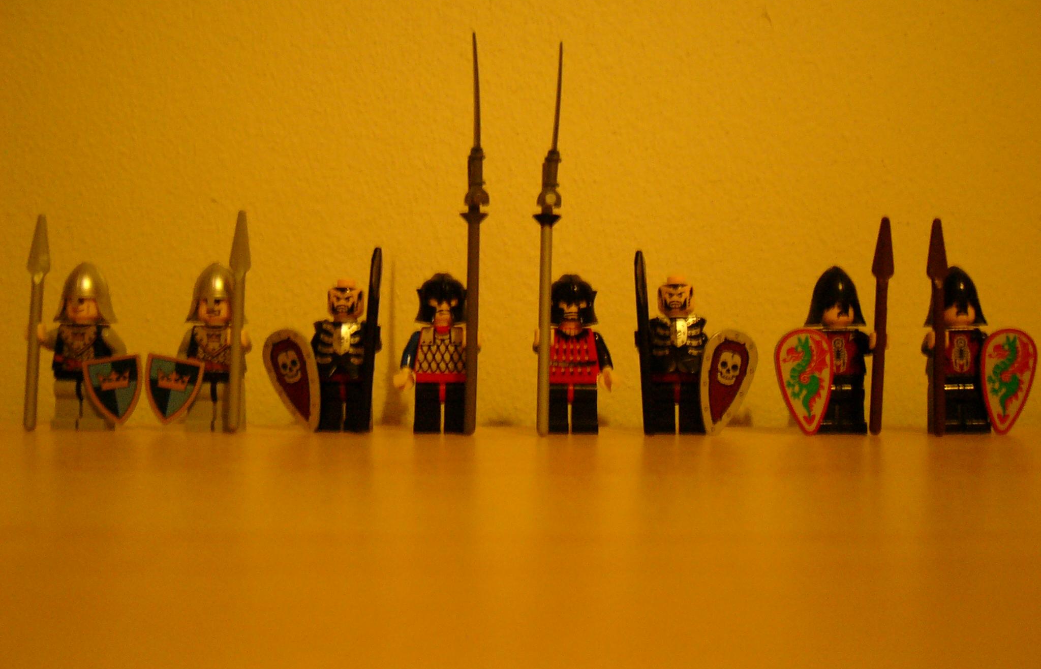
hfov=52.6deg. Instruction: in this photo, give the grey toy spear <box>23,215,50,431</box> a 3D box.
[{"bbox_3d":[-0.133,-0.003,0.288,0.006,0.060,0.005,2,-3,0],"label":"grey toy spear"}]

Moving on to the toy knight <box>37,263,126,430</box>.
[{"bbox_3d":[-0.117,0.003,0.280,0.022,0.045,0.018,0,0,0],"label":"toy knight"}]

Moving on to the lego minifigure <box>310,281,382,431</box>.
[{"bbox_3d":[-0.046,0.005,0.280,0.020,0.041,0.018,0,0,0],"label":"lego minifigure"}]

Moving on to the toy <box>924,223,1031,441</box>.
[{"bbox_3d":[0.123,-0.002,0.289,0.030,0.059,0.022,0,0,2],"label":"toy"}]

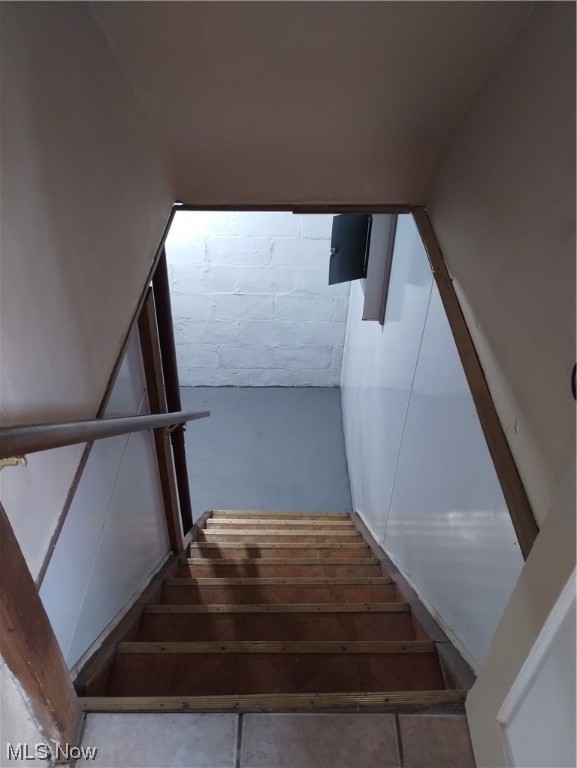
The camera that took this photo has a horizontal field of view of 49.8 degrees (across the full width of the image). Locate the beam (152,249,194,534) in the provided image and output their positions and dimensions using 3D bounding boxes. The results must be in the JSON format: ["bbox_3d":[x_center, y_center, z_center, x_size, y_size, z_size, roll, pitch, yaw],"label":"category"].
[{"bbox_3d":[-0.502,0.197,2.796,0.065,2.030,0.065,1,37,-1],"label":"beam"}]

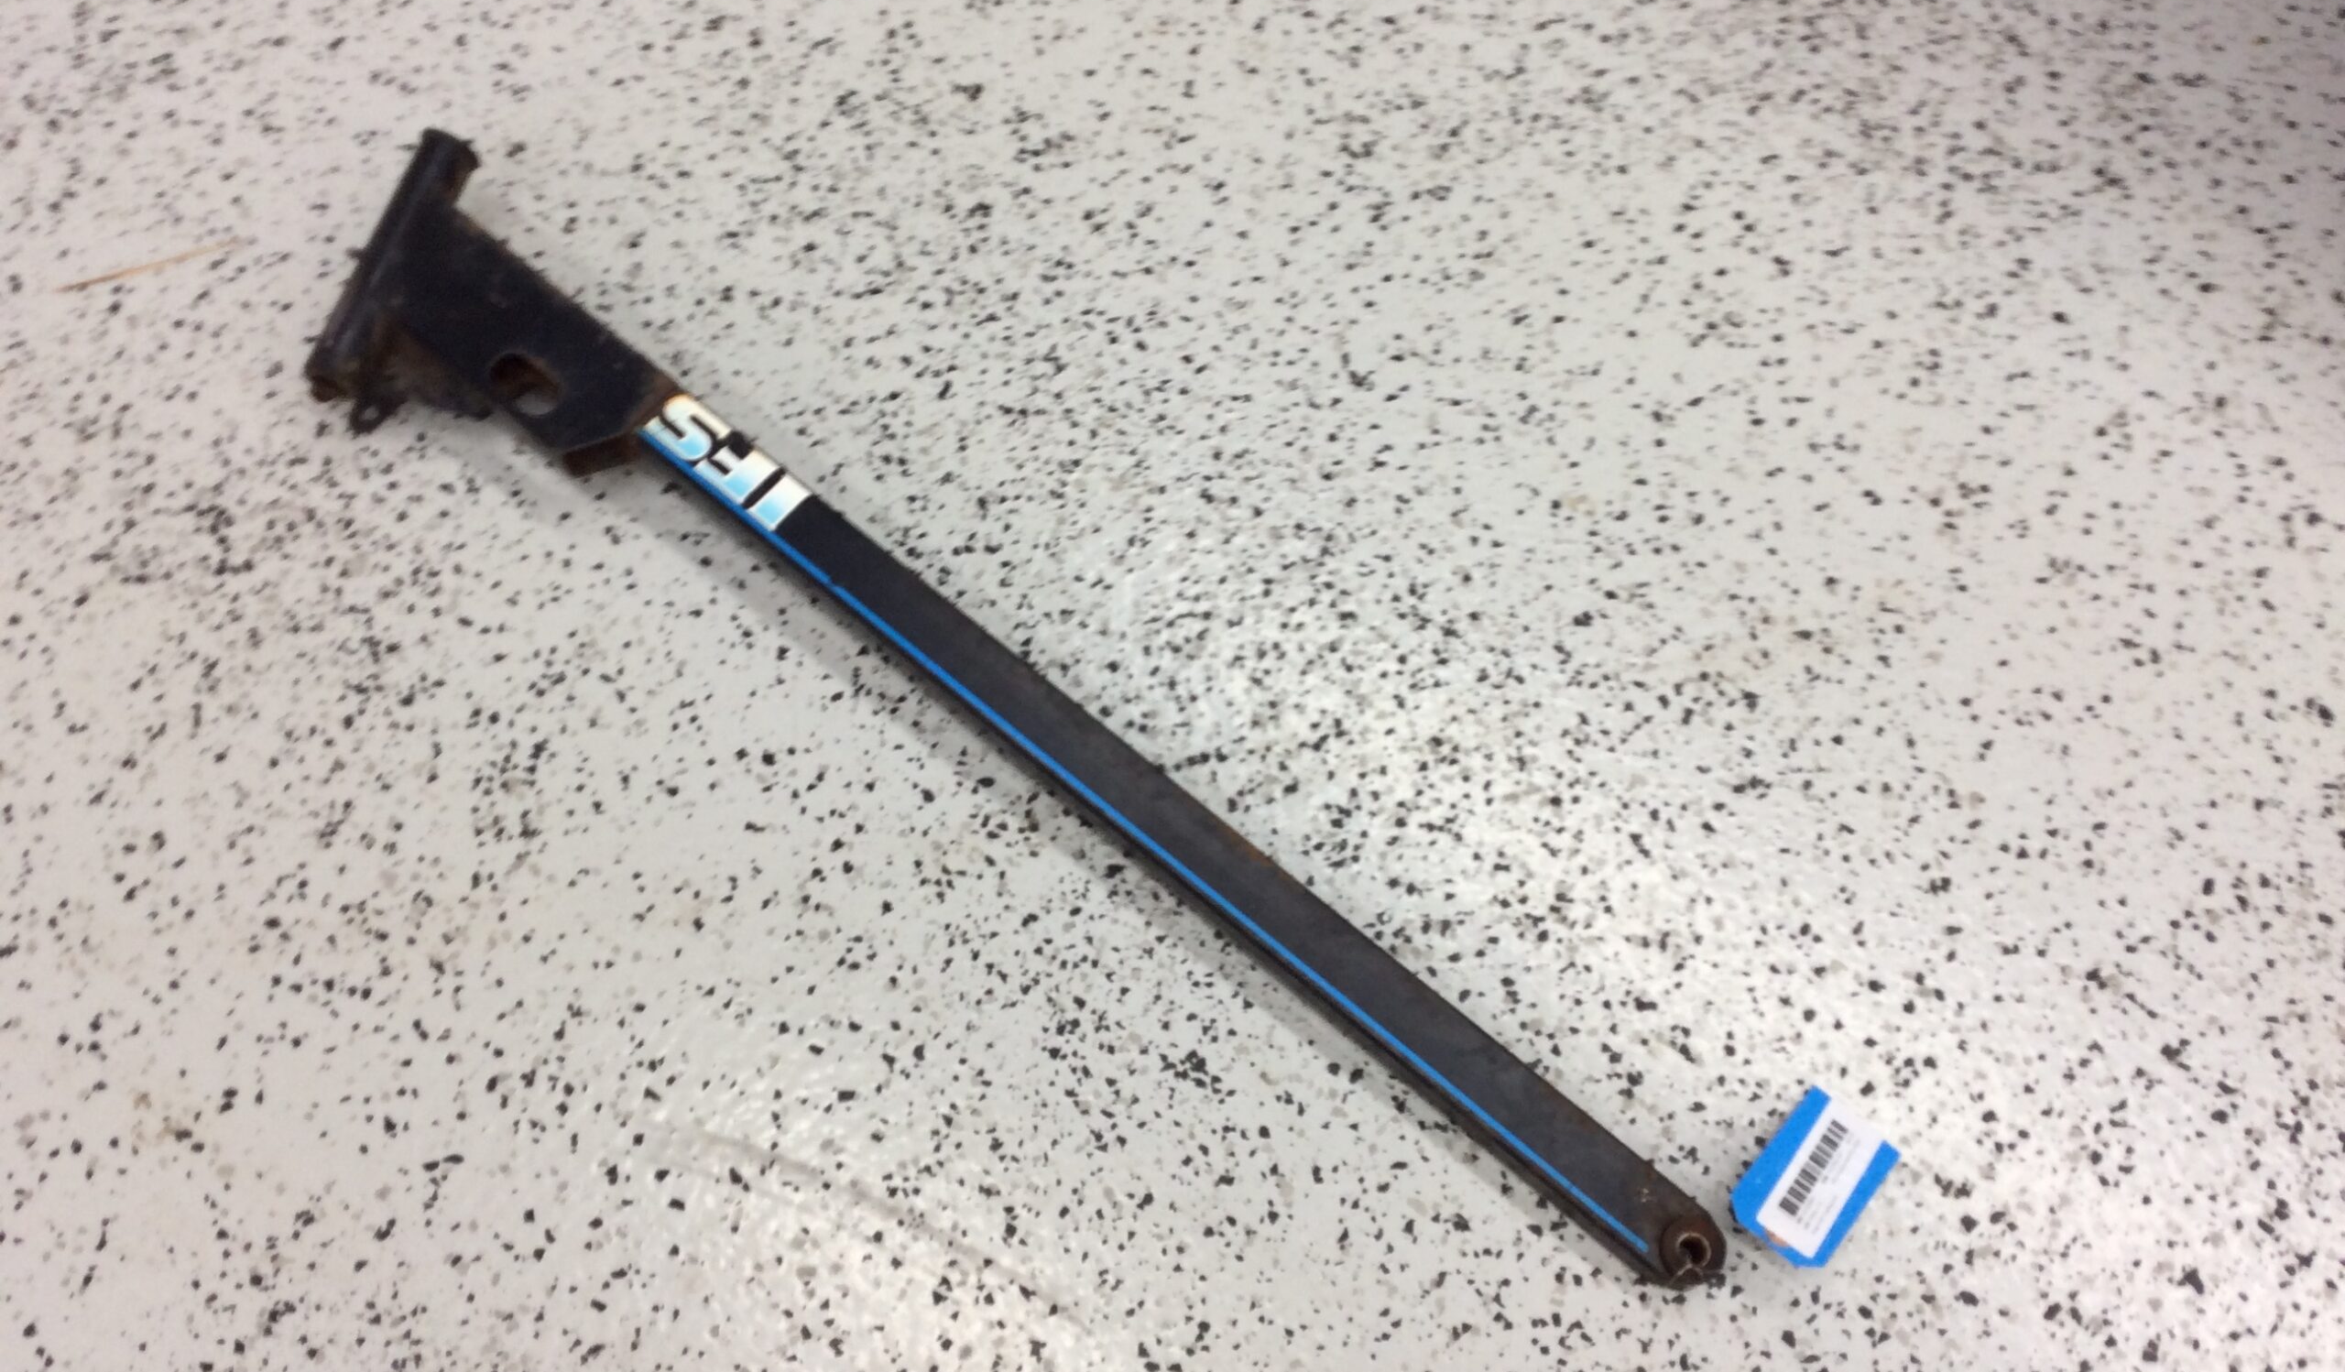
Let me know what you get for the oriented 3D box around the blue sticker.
[{"bbox_3d":[0.249,0.192,0.840,0.044,0.002,0.063,35,73,10],"label":"blue sticker"}]

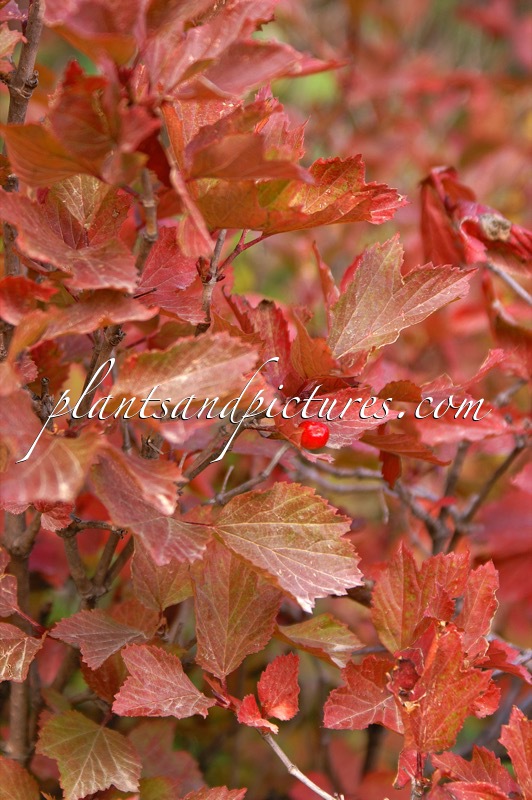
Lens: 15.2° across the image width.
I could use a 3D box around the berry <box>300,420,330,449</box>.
[{"bbox_3d":[0.018,0.013,0.731,0.010,0.010,0.010,0,15,0],"label":"berry"}]

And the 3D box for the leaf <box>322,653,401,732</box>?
[{"bbox_3d":[0.037,0.114,0.775,0.032,0.029,0.013,-6,-12,-1],"label":"leaf"}]

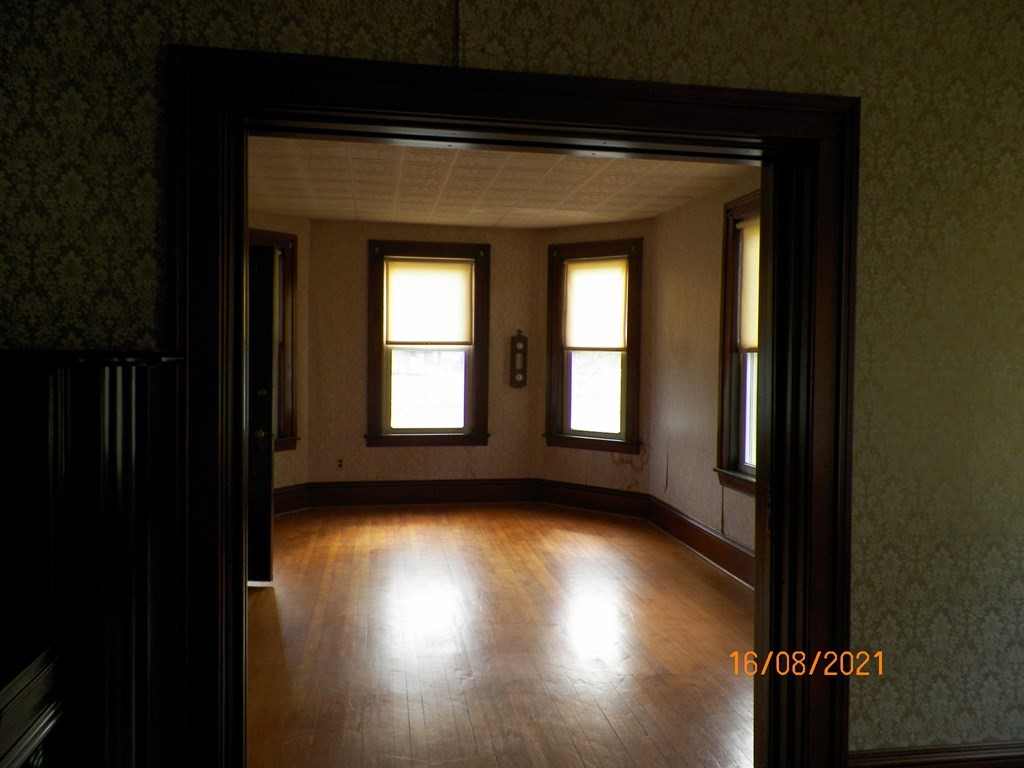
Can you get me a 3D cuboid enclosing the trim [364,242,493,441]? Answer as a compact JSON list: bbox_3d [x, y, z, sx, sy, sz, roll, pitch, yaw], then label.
[{"bbox_3d":[-0.752,-0.350,6.690,1.114,1.835,0.110,0,3,-9],"label":"trim"}]

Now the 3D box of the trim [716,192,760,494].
[{"bbox_3d":[1.457,-0.222,4.411,0.110,1.830,1.030,0,3,-9],"label":"trim"}]

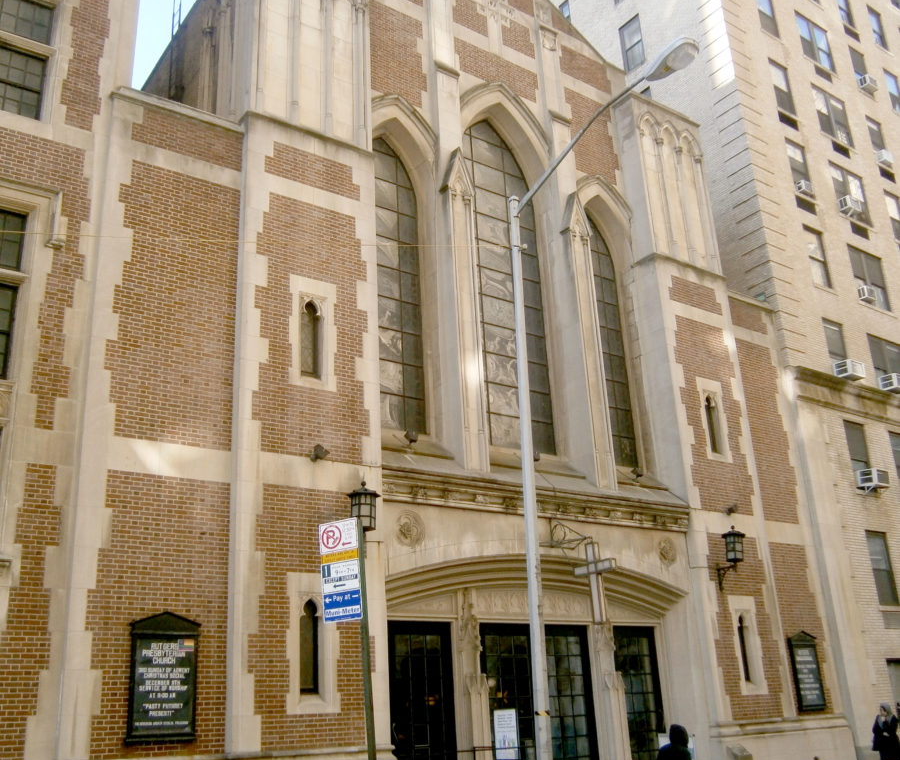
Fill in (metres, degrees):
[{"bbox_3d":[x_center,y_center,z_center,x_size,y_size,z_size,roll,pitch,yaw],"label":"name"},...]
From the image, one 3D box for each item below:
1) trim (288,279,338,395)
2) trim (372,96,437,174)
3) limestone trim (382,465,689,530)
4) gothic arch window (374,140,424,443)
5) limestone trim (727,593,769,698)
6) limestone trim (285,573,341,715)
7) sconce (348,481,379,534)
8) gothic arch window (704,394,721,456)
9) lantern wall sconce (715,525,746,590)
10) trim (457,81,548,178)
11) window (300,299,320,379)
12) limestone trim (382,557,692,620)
[{"bbox_3d":[-2.401,-0.769,15.461,0.884,2.013,0.300,11,-25,-34],"label":"trim"},{"bbox_3d":[-1.160,-5.346,19.107,1.958,1.359,0.480,11,-25,-34],"label":"trim"},{"bbox_3d":[1.949,2.439,17.536,7.859,0.608,0.240,11,-25,-34],"label":"limestone trim"},{"bbox_3d":[-1.323,-2.124,18.099,1.720,6.453,0.250,11,-24,-33],"label":"gothic arch window"},{"bbox_3d":[6.225,5.609,19.053,0.870,2.020,0.300,11,-24,-33],"label":"limestone trim"},{"bbox_3d":[-2.129,3.999,13.715,0.883,2.023,0.300,11,-25,-34],"label":"limestone trim"},{"bbox_3d":[-1.403,2.252,14.093,0.480,1.300,0.740,11,-24,-33],"label":"sconce"},{"bbox_3d":[6.132,1.030,21.308,0.370,1.449,0.160,11,-25,-34],"label":"gothic arch window"},{"bbox_3d":[5.919,3.715,18.974,0.480,1.310,0.740,11,-24,-33],"label":"lantern wall sconce"},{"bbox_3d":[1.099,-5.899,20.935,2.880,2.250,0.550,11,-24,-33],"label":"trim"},{"bbox_3d":[-2.417,-0.704,15.489,0.370,1.449,0.160,11,-25,-34],"label":"window"},{"bbox_3d":[1.840,3.958,17.240,7.366,1.075,0.520,11,-25,-34],"label":"limestone trim"}]

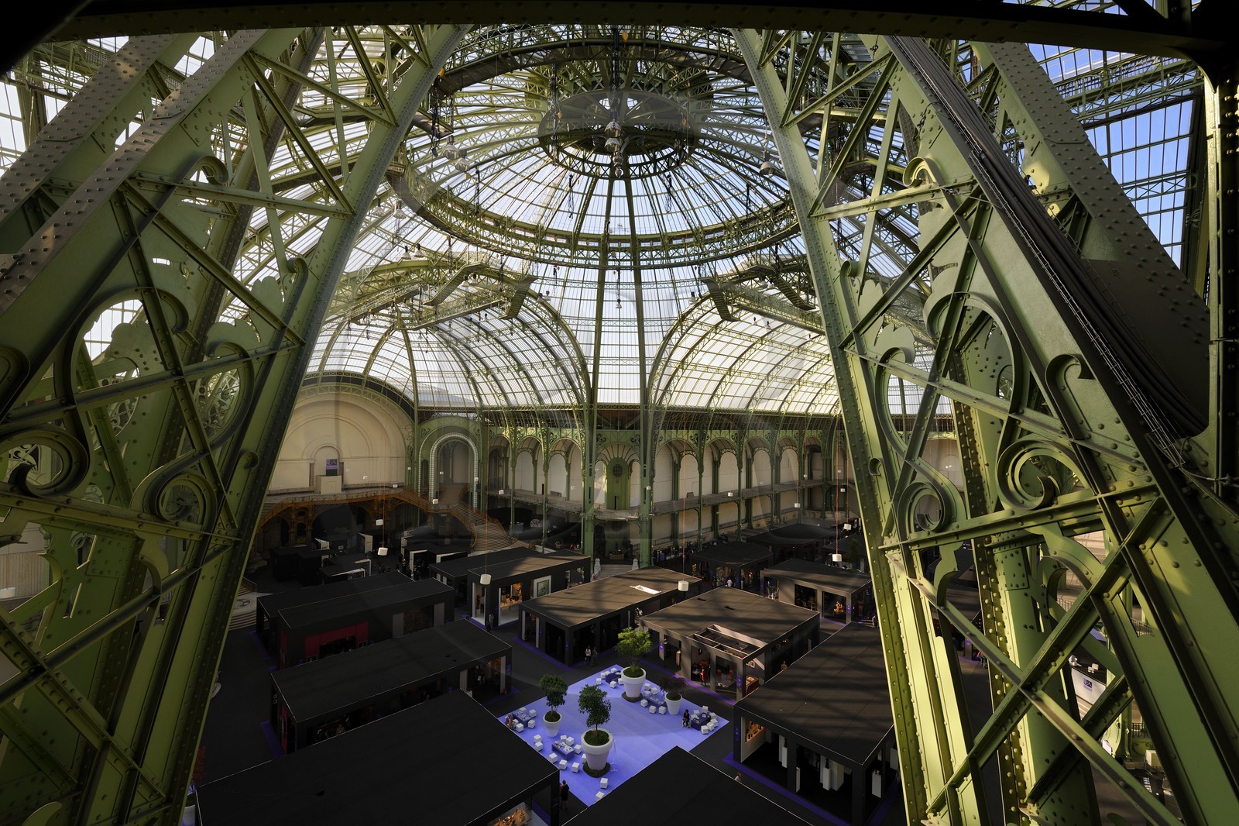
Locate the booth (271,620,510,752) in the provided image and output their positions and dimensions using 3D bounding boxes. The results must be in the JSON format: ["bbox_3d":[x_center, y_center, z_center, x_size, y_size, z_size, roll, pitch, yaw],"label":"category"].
[{"bbox_3d":[-19.136,23.374,41.778,16.780,3.970,9.120,3,-3,-45],"label":"booth"}]

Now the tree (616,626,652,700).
[{"bbox_3d":[1.330,22.740,44.108,3.250,5.950,3.250,1,-2,2],"label":"tree"}]

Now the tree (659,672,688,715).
[{"bbox_3d":[4.617,24.106,41.397,2.350,3.100,2.350,0,-2,7],"label":"tree"}]

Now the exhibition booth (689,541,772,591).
[{"bbox_3d":[20.207,25.379,80.929,16.000,3.970,9.120,3,-3,-45],"label":"exhibition booth"}]

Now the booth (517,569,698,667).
[{"bbox_3d":[-0.139,24.335,60.487,23.180,3.970,9.020,3,-3,-45],"label":"booth"}]

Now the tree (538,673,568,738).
[{"bbox_3d":[-5.229,23.131,38.266,2.300,4.550,2.300,1,-2,-7],"label":"tree"}]

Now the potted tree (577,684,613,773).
[{"bbox_3d":[-1.775,22.516,34.638,2.500,5.600,2.500,1,-2,-2],"label":"potted tree"}]

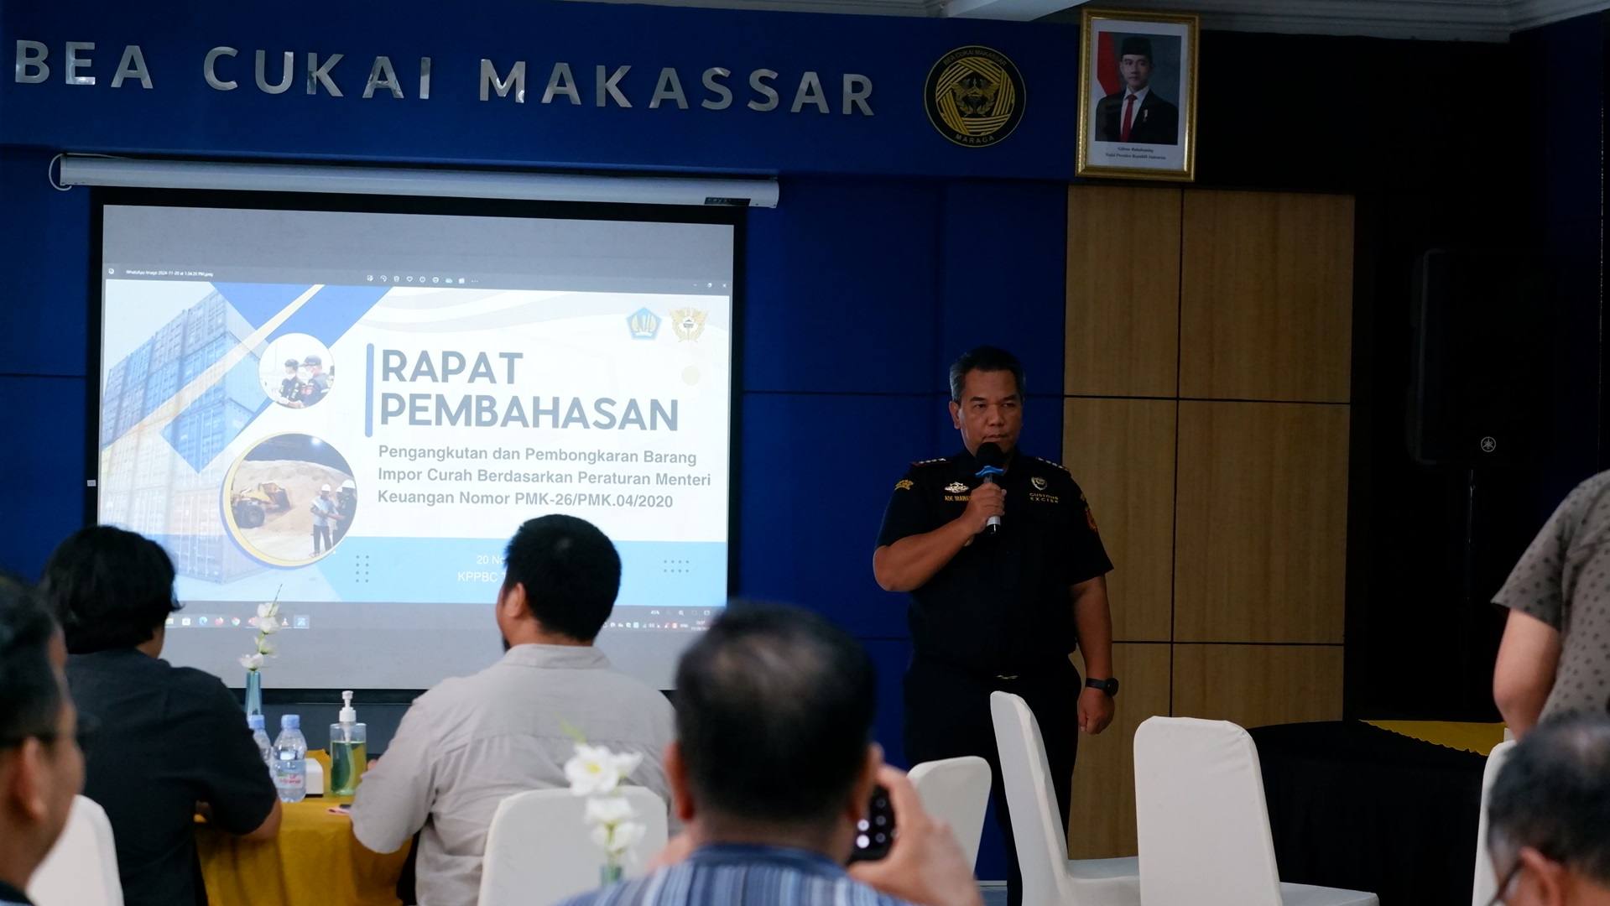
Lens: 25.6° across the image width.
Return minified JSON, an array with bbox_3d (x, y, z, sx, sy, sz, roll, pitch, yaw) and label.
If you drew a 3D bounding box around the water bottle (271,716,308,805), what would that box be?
[{"bbox_3d":[-0.987,0.587,6.800,0.064,0.168,0.064,1,1,0],"label":"water bottle"}]

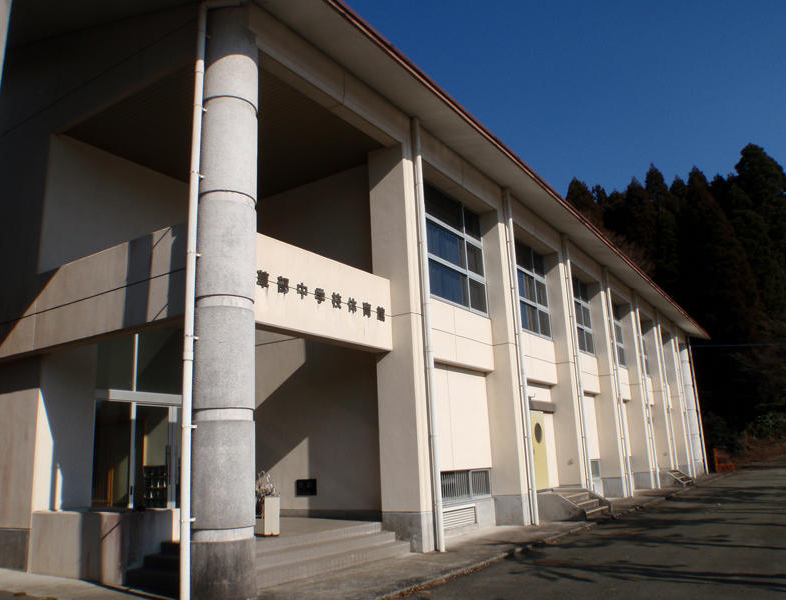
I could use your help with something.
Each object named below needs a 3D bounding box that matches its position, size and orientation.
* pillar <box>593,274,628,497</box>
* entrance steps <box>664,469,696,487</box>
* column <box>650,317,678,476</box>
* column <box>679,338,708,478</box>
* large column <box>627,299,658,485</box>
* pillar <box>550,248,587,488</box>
[{"bbox_3d":[7.309,2.924,22.515,0.759,7.510,0.713,-11,-16,32],"label":"pillar"},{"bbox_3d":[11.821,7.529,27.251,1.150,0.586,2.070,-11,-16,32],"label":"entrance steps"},{"bbox_3d":[12.949,4.732,31.776,0.708,8.181,0.697,-11,-16,32],"label":"column"},{"bbox_3d":[16.721,5.990,36.577,0.736,7.498,0.736,-11,-16,32],"label":"column"},{"bbox_3d":[10.395,3.903,27.961,0.708,8.181,0.697,-11,-16,32],"label":"large column"},{"bbox_3d":[4.950,2.169,18.982,0.759,7.394,0.713,-11,-16,32],"label":"pillar"}]

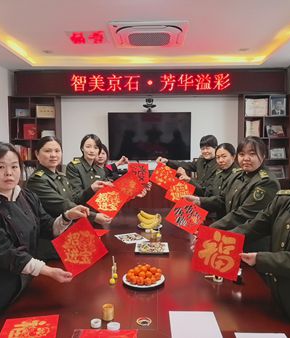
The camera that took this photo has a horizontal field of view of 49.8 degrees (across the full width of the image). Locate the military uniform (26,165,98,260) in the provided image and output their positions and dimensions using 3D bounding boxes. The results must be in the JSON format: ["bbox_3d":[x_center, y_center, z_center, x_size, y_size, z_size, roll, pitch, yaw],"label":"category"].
[{"bbox_3d":[-0.580,0.327,2.301,0.500,0.760,0.520,3,4,44],"label":"military uniform"}]

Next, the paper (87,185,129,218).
[{"bbox_3d":[-0.264,0.236,2.230,0.224,0.224,0.012,36,-28,15],"label":"paper"}]

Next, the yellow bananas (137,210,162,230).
[{"bbox_3d":[0.047,0.510,3.170,0.245,0.160,0.180,0,3,0],"label":"yellow bananas"}]

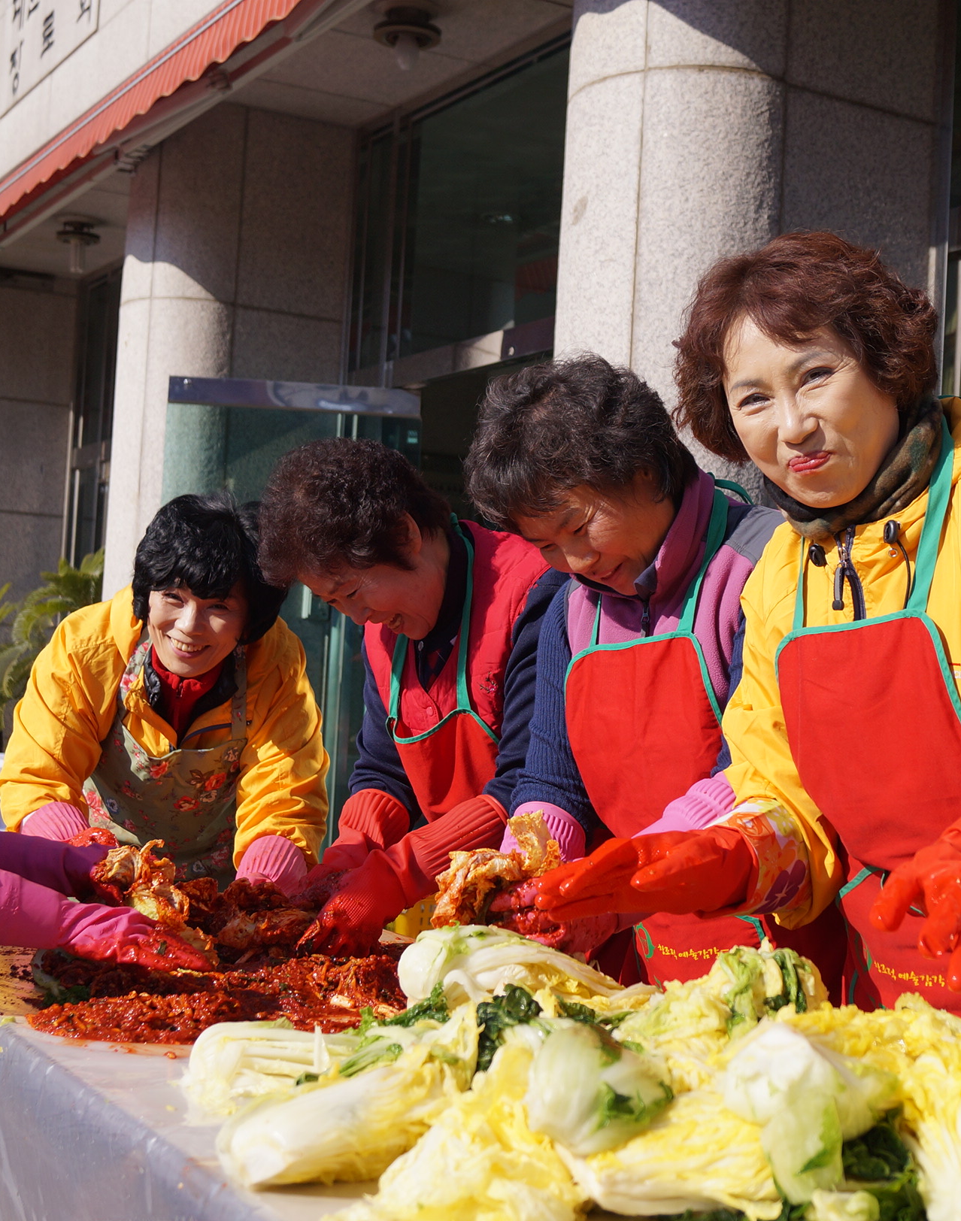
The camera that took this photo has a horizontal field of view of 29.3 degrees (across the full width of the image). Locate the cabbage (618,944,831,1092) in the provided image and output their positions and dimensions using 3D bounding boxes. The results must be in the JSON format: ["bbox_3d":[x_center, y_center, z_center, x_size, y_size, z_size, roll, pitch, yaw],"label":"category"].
[{"bbox_3d":[0.208,0.361,1.600,0.170,0.130,0.210,4,-3,-30],"label":"cabbage"}]

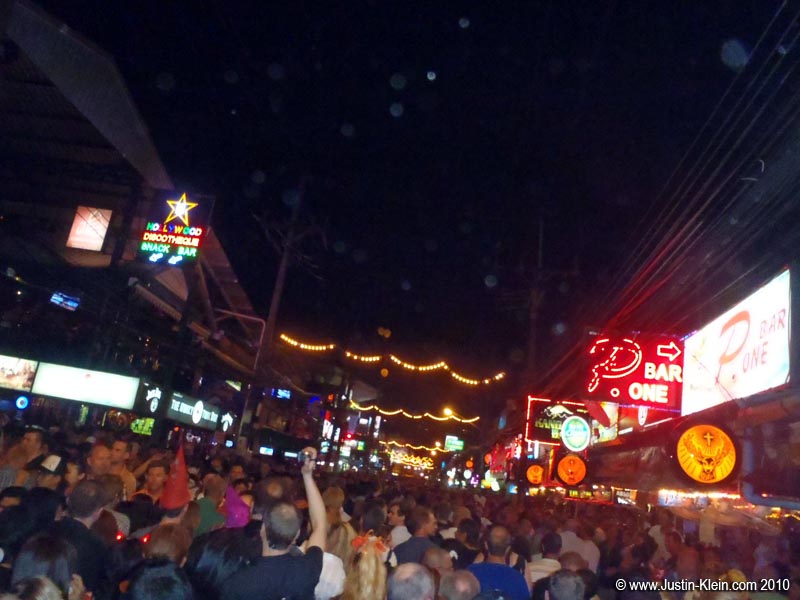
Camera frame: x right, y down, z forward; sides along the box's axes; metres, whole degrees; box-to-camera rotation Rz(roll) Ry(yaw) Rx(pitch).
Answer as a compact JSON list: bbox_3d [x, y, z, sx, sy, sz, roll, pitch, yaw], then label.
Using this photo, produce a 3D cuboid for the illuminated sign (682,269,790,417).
[{"bbox_3d":[5.548,0.951,10.772,0.200,1.541,4.053,7,-16,6],"label":"illuminated sign"}]

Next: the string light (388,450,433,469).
[{"bbox_3d":[2.014,27.248,110.479,7.655,1.976,1.000,7,-16,6],"label":"string light"}]

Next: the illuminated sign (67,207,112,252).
[{"bbox_3d":[-7.422,-1.684,15.569,0.859,1.062,0.150,7,-16,6],"label":"illuminated sign"}]

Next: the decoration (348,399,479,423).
[{"bbox_3d":[0.933,7.298,42.117,8.399,0.389,0.250,7,-16,6],"label":"decoration"}]

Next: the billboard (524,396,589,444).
[{"bbox_3d":[5.115,4.031,21.088,1.950,1.406,0.200,7,-16,6],"label":"billboard"}]

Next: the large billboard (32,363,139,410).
[{"bbox_3d":[-7.276,2.009,15.085,2.270,0.722,0.180,10,-16,-6],"label":"large billboard"}]

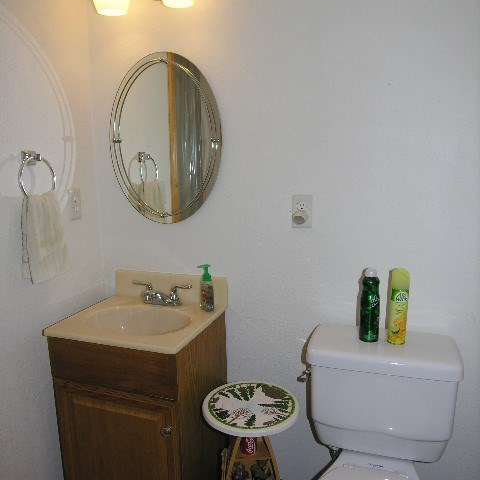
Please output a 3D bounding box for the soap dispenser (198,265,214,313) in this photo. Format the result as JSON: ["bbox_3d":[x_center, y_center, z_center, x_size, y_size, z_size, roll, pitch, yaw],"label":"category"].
[{"bbox_3d":[-0.124,0.177,1.648,0.058,0.172,0.053,-4,10,-15],"label":"soap dispenser"}]

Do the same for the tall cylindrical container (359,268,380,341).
[{"bbox_3d":[0.423,0.209,1.431,0.060,0.236,0.060,-1,10,0],"label":"tall cylindrical container"}]

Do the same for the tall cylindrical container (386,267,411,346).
[{"bbox_3d":[0.503,0.210,1.406,0.058,0.239,0.058,0,10,6],"label":"tall cylindrical container"}]

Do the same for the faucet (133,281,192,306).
[{"bbox_3d":[-0.311,0.214,1.708,0.260,0.085,0.105,2,11,19],"label":"faucet"}]

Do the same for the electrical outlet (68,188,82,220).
[{"bbox_3d":[-0.623,-0.134,1.688,0.010,0.115,0.071,2,11,19],"label":"electrical outlet"}]

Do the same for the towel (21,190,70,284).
[{"bbox_3d":[-0.652,-0.011,1.493,0.058,0.292,0.185,2,11,19],"label":"towel"}]

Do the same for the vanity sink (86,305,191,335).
[{"bbox_3d":[-0.361,0.343,1.590,0.390,0.130,0.268,2,11,19],"label":"vanity sink"}]

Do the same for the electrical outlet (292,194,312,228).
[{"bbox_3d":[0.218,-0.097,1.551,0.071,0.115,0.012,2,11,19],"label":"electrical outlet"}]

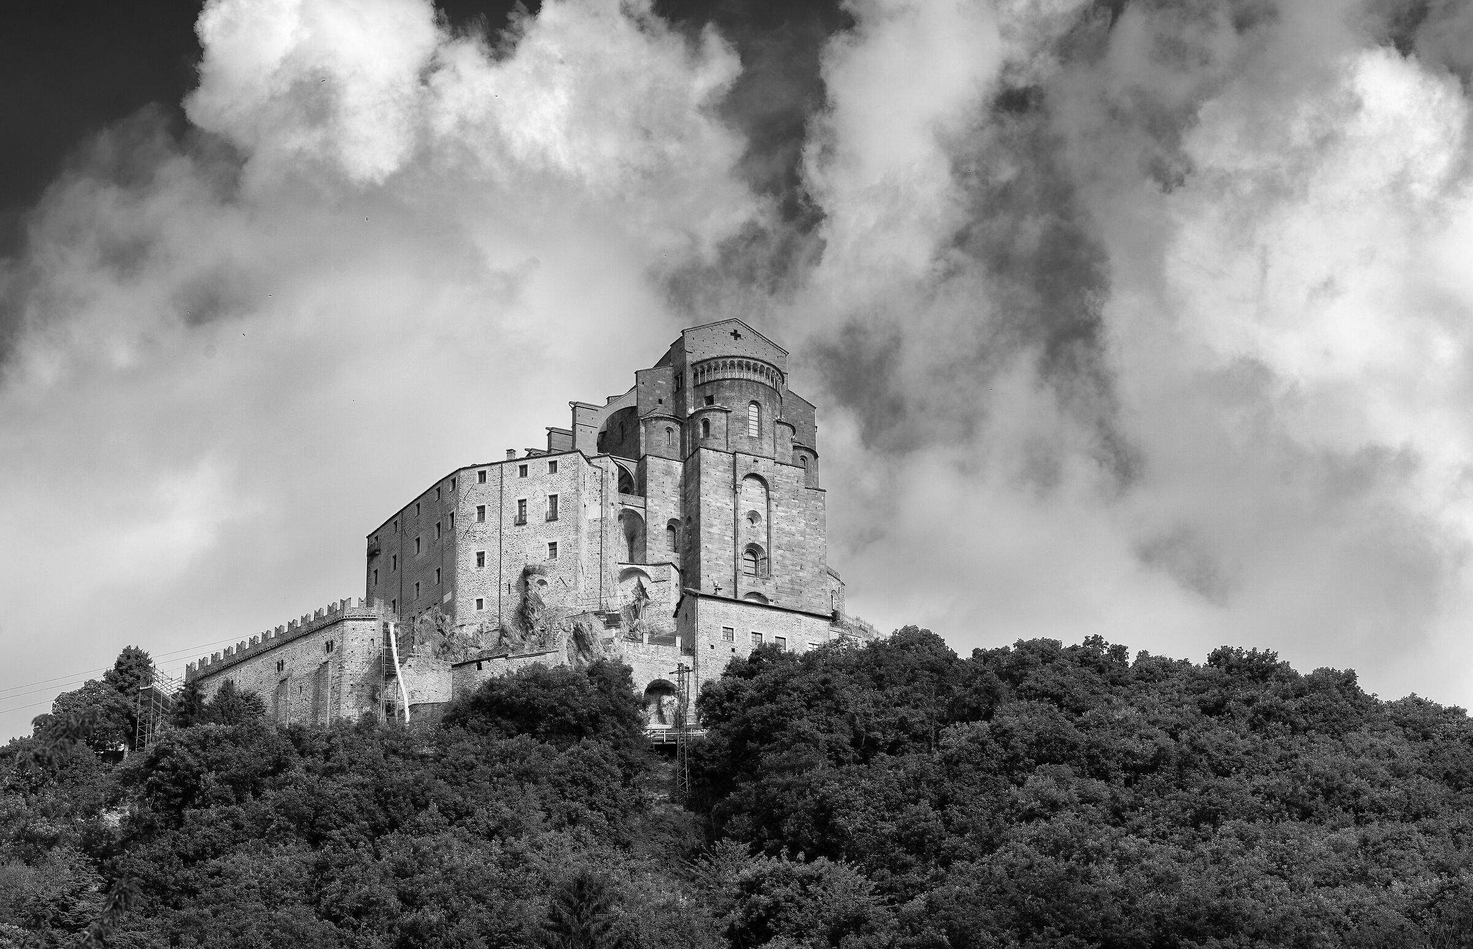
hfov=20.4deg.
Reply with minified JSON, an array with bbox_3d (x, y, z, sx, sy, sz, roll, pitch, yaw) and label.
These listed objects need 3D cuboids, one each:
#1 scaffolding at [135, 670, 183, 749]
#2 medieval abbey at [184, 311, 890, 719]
[{"bbox_3d":[-62.438,25.264,442.370,3.300,9.000,4.200,-13,-28,25],"label":"scaffolding"},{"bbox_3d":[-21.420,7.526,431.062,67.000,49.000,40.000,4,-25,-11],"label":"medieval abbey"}]

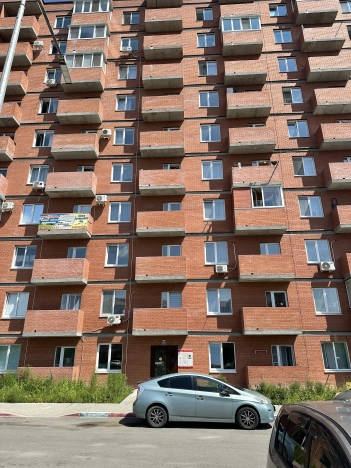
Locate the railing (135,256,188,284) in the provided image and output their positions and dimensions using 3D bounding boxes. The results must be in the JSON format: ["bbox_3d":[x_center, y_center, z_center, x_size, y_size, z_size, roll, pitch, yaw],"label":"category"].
[{"bbox_3d":[-0.792,2.167,19.109,2.951,1.383,0.970,-1,-20,3],"label":"railing"}]

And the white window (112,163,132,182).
[{"bbox_3d":[-3.603,-4.156,21.850,1.376,1.429,0.150,-1,-20,3],"label":"white window"}]

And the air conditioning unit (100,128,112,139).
[{"bbox_3d":[-4.846,-7.153,22.959,0.710,0.493,0.266,-1,-20,3],"label":"air conditioning unit"}]

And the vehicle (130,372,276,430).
[{"bbox_3d":[0.941,5.387,10.687,4.470,1.490,1.745,-2,-21,6],"label":"vehicle"}]

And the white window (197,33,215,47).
[{"bbox_3d":[2.413,-15.254,25.614,1.390,1.453,0.140,-1,-20,3],"label":"white window"}]

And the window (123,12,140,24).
[{"bbox_3d":[-3.666,-18.029,27.201,1.384,1.413,0.150,-1,-20,3],"label":"window"}]

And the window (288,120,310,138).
[{"bbox_3d":[8.556,-7.276,22.576,1.443,1.468,0.118,-1,-20,3],"label":"window"}]

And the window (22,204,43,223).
[{"bbox_3d":[-9.358,-1.290,21.109,1.376,1.429,0.150,-1,-20,3],"label":"window"}]

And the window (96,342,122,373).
[{"bbox_3d":[-3.626,6.859,18.001,1.384,1.421,0.150,-1,-20,3],"label":"window"}]

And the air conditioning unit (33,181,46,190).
[{"bbox_3d":[-8.997,-3.187,21.455,0.780,0.520,0.300,-1,-20,3],"label":"air conditioning unit"}]

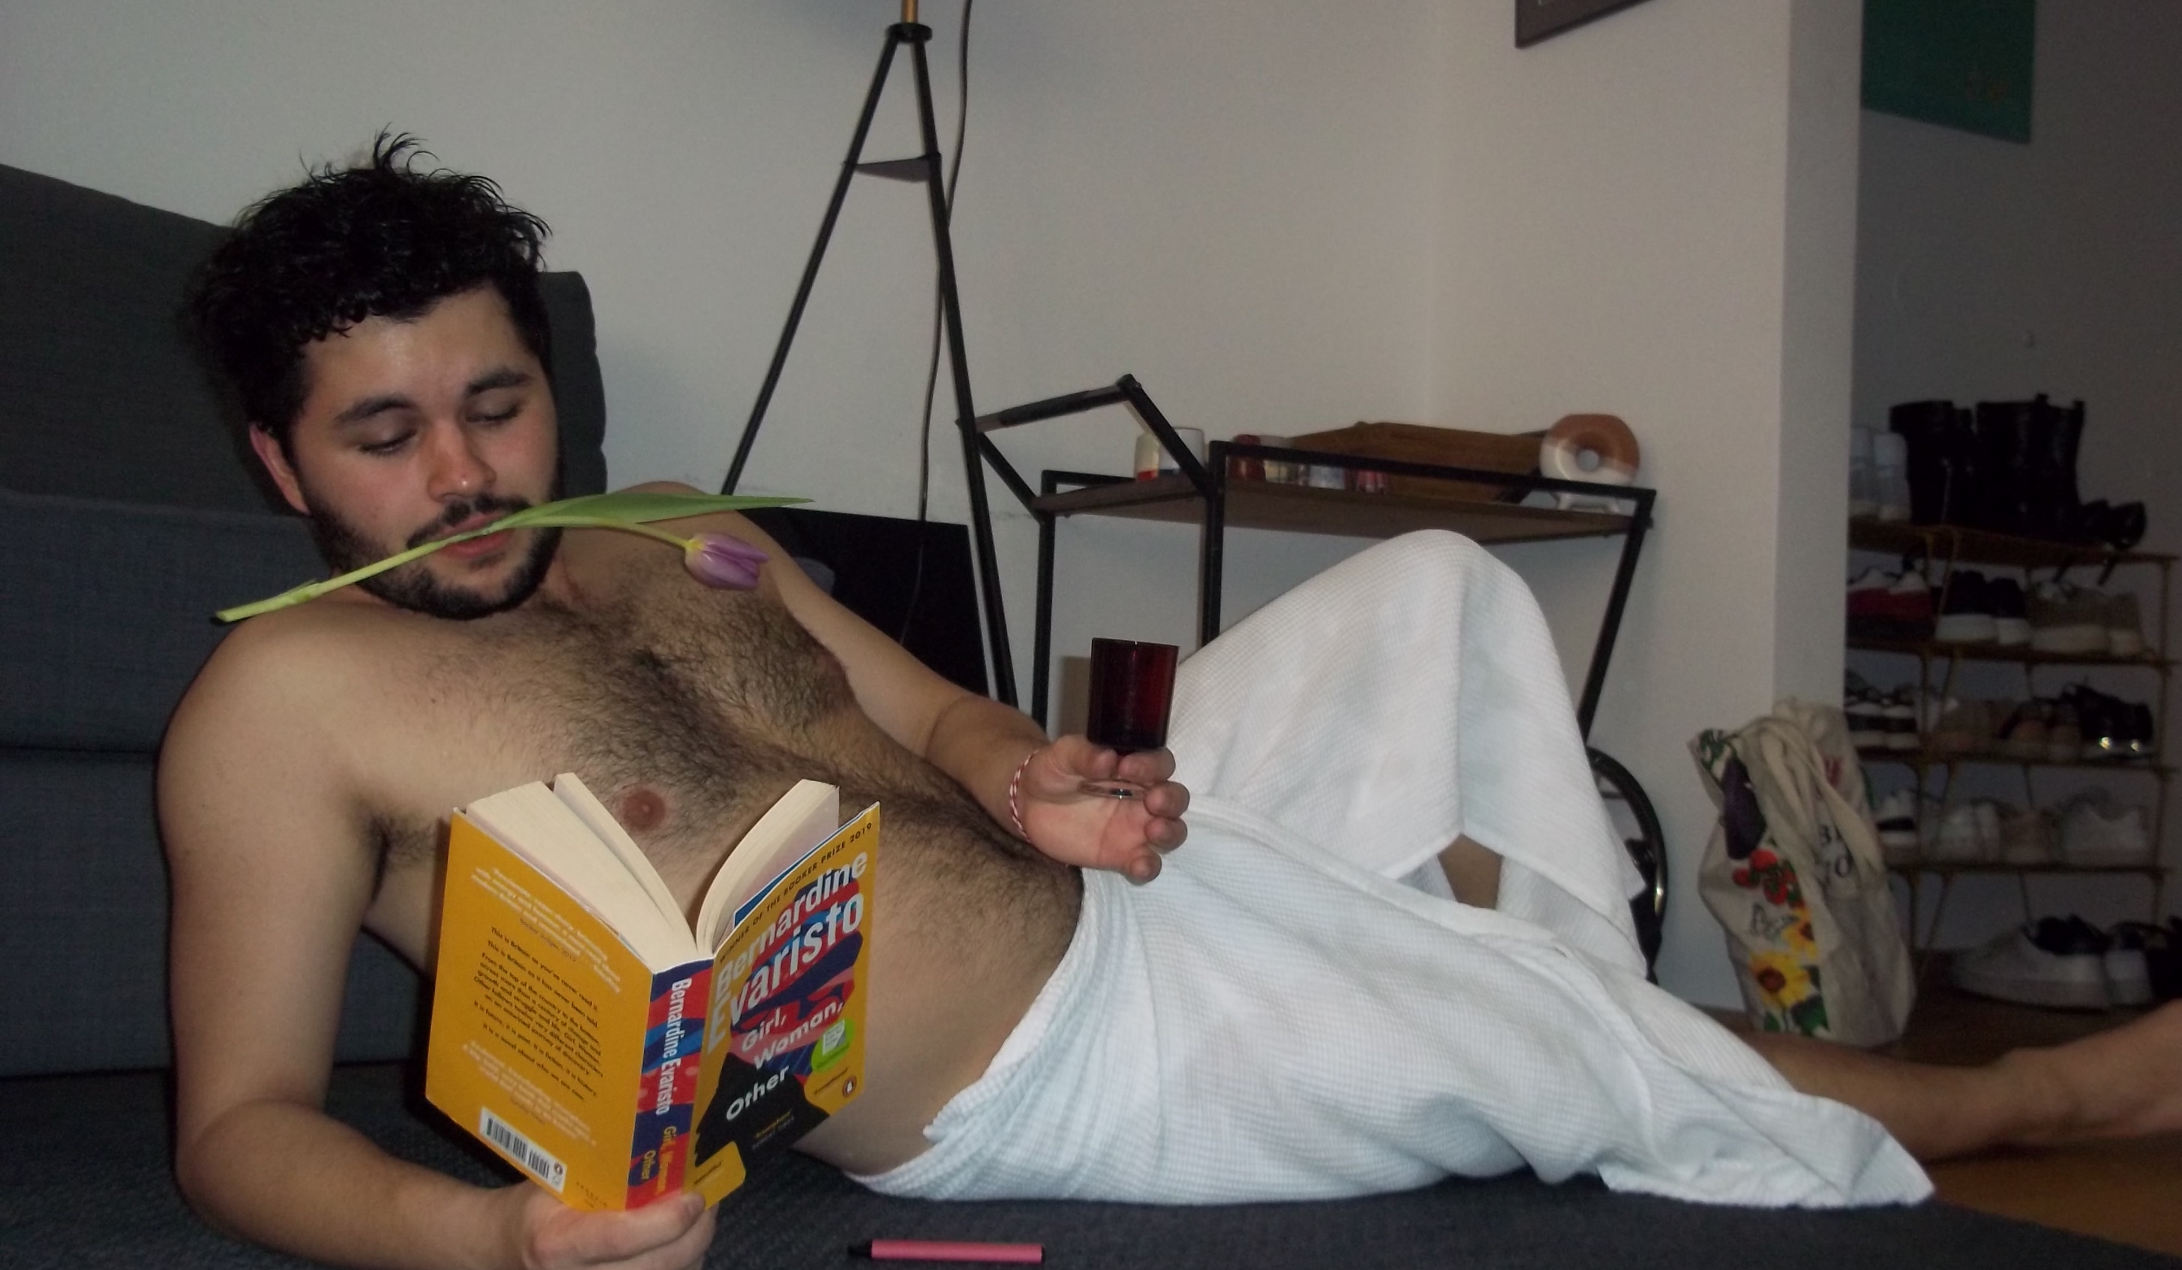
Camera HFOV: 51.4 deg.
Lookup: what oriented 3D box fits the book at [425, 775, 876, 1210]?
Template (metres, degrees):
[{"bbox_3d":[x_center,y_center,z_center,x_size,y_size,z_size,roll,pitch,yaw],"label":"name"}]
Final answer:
[{"bbox_3d":[-0.202,0.186,1.069,0.206,0.198,0.099,3,41,-14],"label":"book"}]

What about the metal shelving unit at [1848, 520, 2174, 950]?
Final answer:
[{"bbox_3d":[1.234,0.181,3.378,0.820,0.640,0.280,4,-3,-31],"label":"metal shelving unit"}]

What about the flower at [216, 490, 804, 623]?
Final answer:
[{"bbox_3d":[-0.318,-0.042,1.238,0.315,0.057,0.050,-9,0,-13],"label":"flower"}]

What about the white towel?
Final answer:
[{"bbox_3d":[0.189,0.152,1.680,0.710,0.460,0.450,3,-3,-7],"label":"white towel"}]

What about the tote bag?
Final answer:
[{"bbox_3d":[0.808,0.262,2.578,0.240,0.370,0.180,2,-3,12],"label":"tote bag"}]

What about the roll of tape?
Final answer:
[{"bbox_3d":[0.623,-0.220,2.830,0.122,0.118,0.045,3,-3,-6],"label":"roll of tape"}]

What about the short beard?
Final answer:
[{"bbox_3d":[-0.361,-0.043,1.275,0.134,0.080,0.088,-13,1,-18],"label":"short beard"}]

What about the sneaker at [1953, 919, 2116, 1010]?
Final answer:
[{"bbox_3d":[1.282,0.437,3.103,0.100,0.112,0.280,3,-3,-21],"label":"sneaker"}]

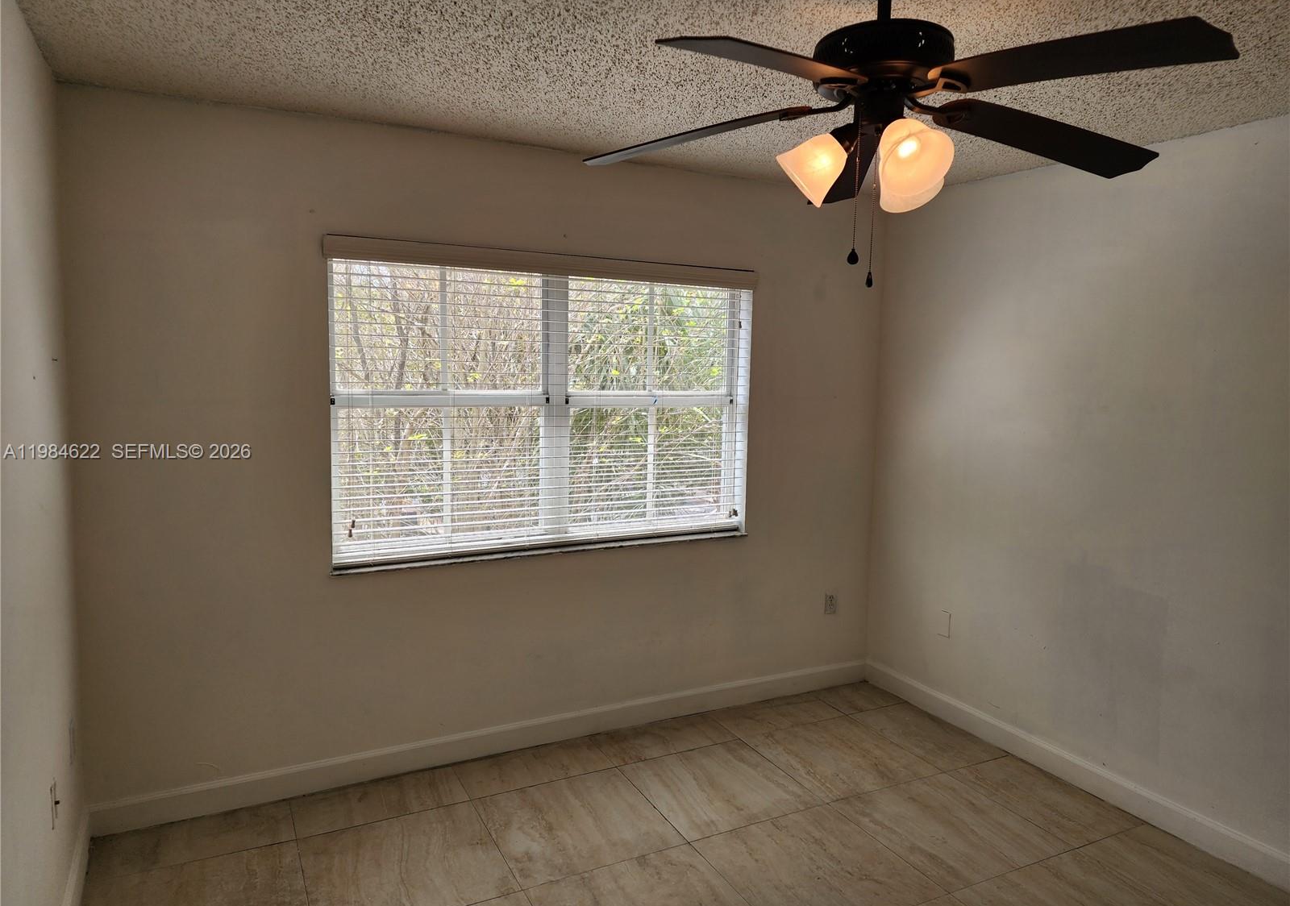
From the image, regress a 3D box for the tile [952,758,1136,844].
[{"bbox_3d":[1.521,1.331,3.307,0.369,0.010,0.588,-2,7,-27],"label":"tile"}]

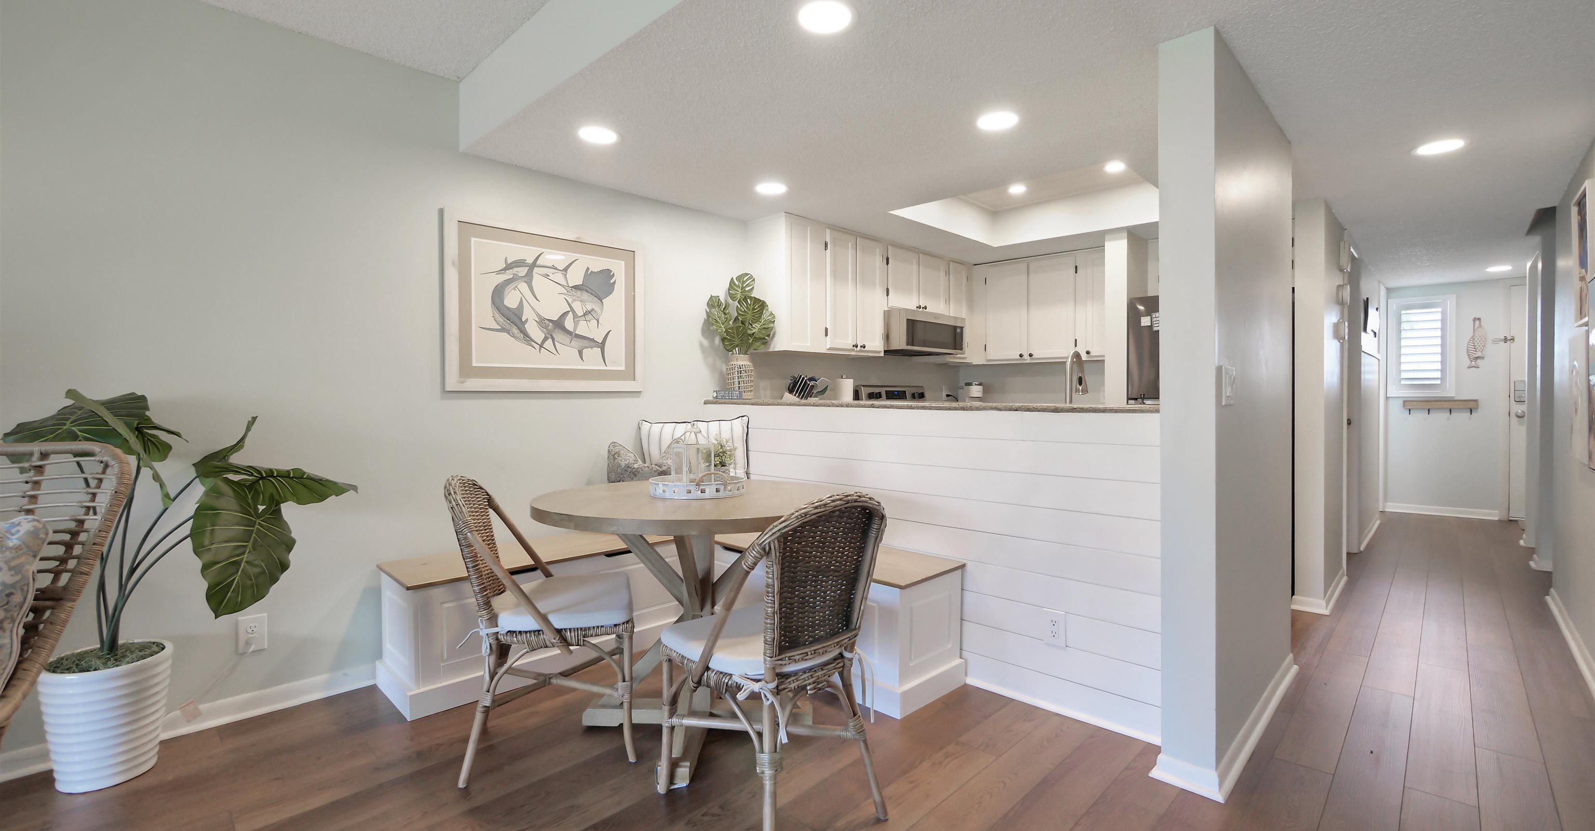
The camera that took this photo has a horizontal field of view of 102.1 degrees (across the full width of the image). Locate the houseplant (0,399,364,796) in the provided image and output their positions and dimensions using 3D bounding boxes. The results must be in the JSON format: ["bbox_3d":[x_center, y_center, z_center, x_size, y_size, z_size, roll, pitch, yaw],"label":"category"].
[{"bbox_3d":[-1.802,0.497,1.991,0.820,1.130,0.580,-2,2,-45],"label":"houseplant"}]

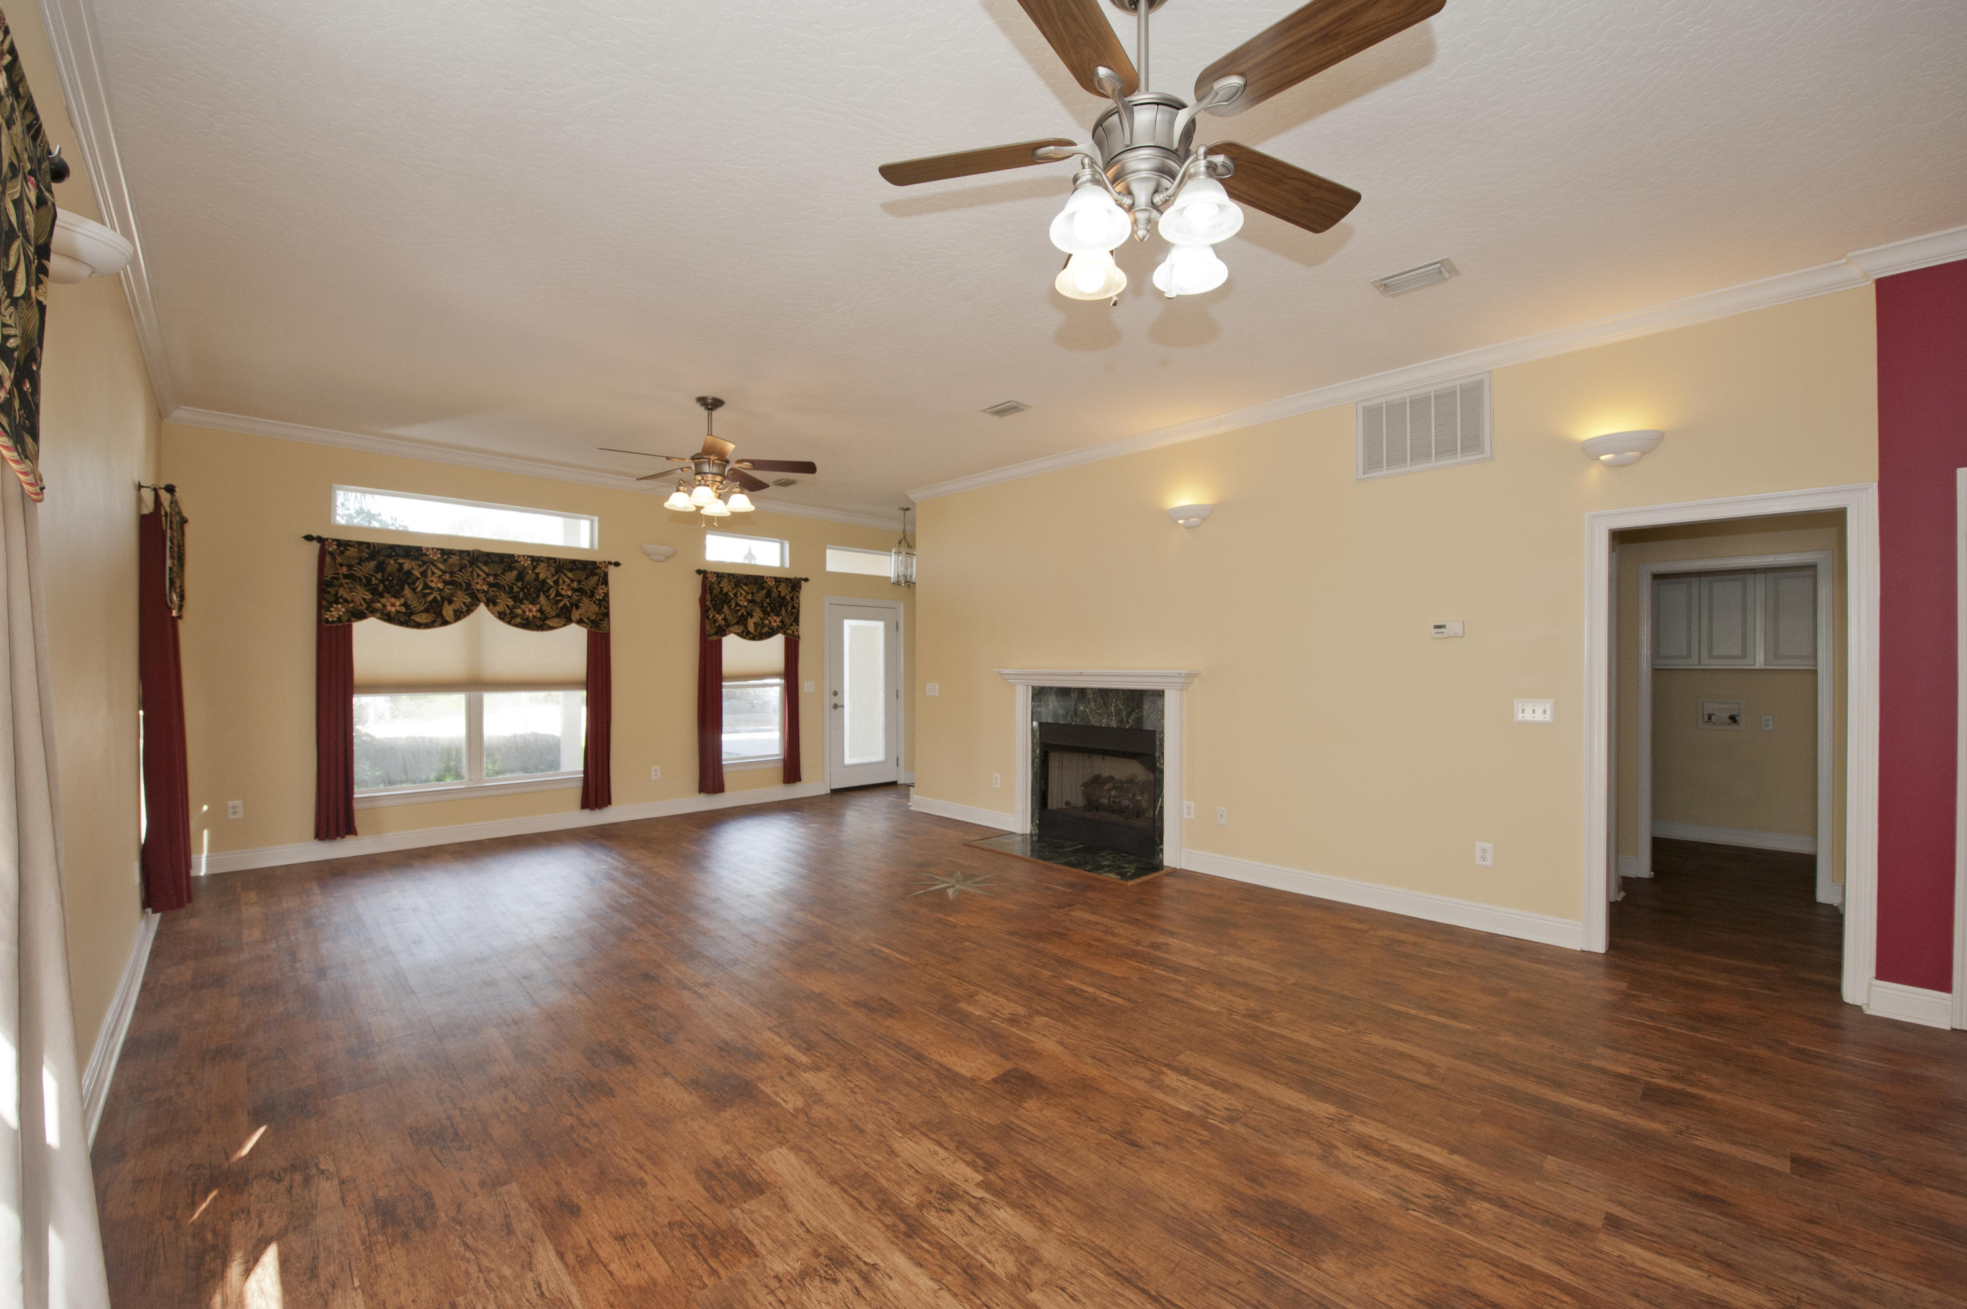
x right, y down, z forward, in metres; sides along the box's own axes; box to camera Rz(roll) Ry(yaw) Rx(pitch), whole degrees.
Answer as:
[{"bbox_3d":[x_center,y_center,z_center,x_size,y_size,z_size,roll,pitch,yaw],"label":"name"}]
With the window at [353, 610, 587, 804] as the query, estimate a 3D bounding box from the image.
[{"bbox_3d":[-4.092,0.309,6.160,1.710,1.667,0.110,1,-1,-44],"label":"window"}]

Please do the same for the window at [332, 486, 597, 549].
[{"bbox_3d":[-4.082,-1.081,6.179,1.803,0.290,0.100,1,-1,-44],"label":"window"}]

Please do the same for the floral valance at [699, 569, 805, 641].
[{"bbox_3d":[-2.312,-0.472,7.738,1.105,0.668,0.120,1,-1,-44],"label":"floral valance"}]

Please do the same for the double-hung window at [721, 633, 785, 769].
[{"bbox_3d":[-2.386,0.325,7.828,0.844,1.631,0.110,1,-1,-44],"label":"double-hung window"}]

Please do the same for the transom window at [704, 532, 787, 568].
[{"bbox_3d":[-2.383,-1.041,7.713,0.893,0.281,0.090,1,-1,-44],"label":"transom window"}]

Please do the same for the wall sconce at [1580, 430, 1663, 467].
[{"bbox_3d":[2.958,-0.952,3.551,0.140,0.139,0.301,1,-1,-45],"label":"wall sconce"}]

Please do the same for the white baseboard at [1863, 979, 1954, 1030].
[{"bbox_3d":[3.554,1.342,2.947,0.219,0.134,0.028,-1,-1,45],"label":"white baseboard"}]

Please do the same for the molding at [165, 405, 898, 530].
[{"bbox_3d":[-3.035,-1.511,6.970,6.044,0.099,0.090,1,-1,-44],"label":"molding"}]

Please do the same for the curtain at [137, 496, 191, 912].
[{"bbox_3d":[-4.310,0.278,4.043,0.150,2.145,0.280,1,-1,-44],"label":"curtain"}]

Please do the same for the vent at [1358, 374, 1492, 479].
[{"bbox_3d":[2.402,-1.239,4.204,0.030,0.459,0.668,1,-1,-44],"label":"vent"}]

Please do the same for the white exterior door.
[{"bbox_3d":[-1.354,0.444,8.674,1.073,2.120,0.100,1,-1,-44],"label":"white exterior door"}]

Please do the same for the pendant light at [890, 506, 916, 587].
[{"bbox_3d":[-0.837,-1.135,8.128,0.290,0.858,0.290,0,-1,0],"label":"pendant light"}]

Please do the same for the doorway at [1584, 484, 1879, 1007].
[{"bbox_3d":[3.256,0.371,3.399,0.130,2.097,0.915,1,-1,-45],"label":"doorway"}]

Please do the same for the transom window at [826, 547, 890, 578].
[{"bbox_3d":[-1.415,-1.036,8.662,0.896,0.277,0.090,1,-1,-44],"label":"transom window"}]

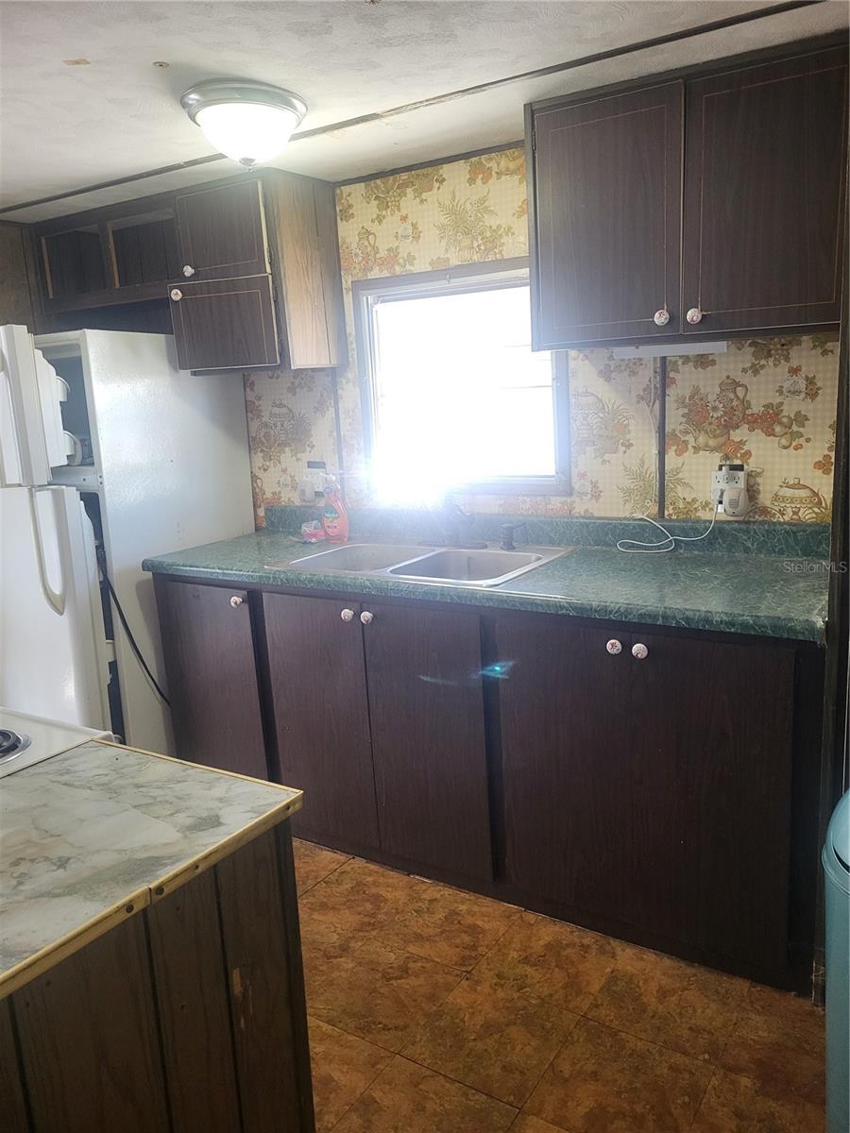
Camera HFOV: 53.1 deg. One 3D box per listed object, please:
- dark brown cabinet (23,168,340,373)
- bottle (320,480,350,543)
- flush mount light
[{"bbox_3d":[-0.929,-1.047,3.263,1.270,0.636,0.335,5,14,32],"label":"dark brown cabinet"},{"bbox_3d":[-0.329,-0.207,3.091,0.090,0.244,0.060,2,13,21],"label":"bottle"},{"bbox_3d":[-0.449,-1.094,2.143,0.312,0.148,0.312,-3,12,1],"label":"flush mount light"}]

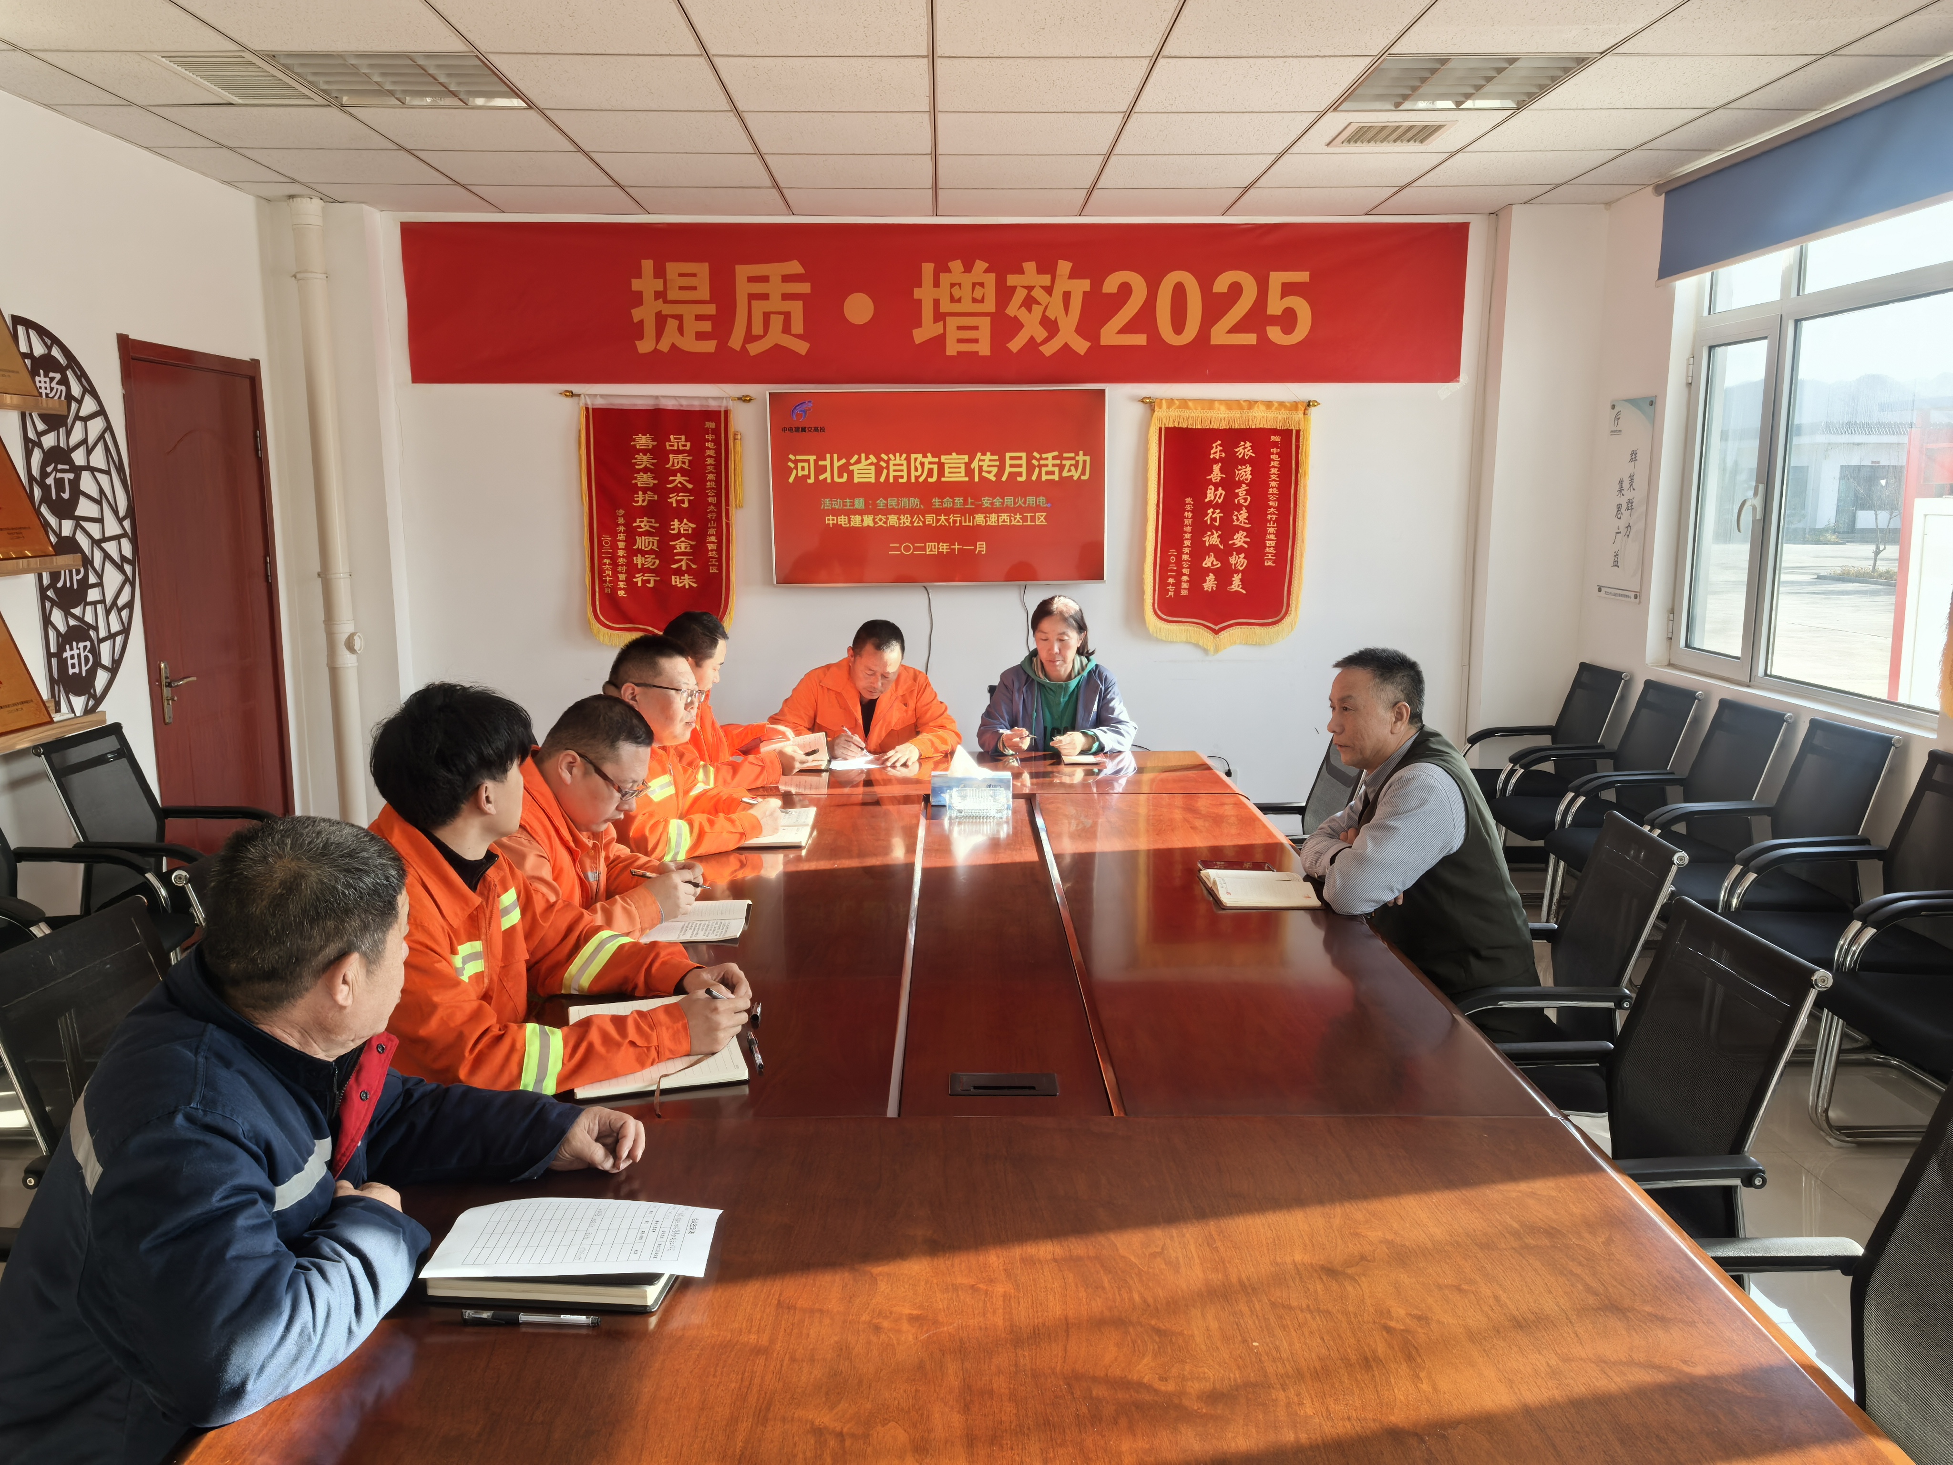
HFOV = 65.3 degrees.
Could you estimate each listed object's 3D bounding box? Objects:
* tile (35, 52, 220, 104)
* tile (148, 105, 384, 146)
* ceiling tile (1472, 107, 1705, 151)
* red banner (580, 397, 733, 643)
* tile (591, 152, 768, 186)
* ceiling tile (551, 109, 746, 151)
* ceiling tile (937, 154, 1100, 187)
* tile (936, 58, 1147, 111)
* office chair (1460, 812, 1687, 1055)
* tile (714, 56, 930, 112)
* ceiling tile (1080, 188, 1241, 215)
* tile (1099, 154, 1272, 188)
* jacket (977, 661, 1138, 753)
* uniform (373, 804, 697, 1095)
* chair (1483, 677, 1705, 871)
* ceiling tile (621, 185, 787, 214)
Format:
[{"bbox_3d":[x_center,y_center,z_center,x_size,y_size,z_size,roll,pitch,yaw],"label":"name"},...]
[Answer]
[{"bbox_3d":[-2.362,-1.840,4.288,0.310,0.020,0.600,0,9,-1],"label":"tile"},{"bbox_3d":[-2.234,-1.933,4.881,0.600,0.020,0.600,0,9,-1],"label":"tile"},{"bbox_3d":[1.968,-1.968,4.977,0.600,0.020,0.600,0,9,-1],"label":"ceiling tile"},{"bbox_3d":[-1.380,-0.907,6.601,0.650,1.070,0.035,0,9,-1],"label":"red banner"},{"bbox_3d":[-1.046,-2.042,5.503,0.600,0.020,0.600,0,9,-1],"label":"tile"},{"bbox_3d":[-1.037,-1.936,4.894,0.600,0.020,0.600,0,9,-1],"label":"ceiling tile"},{"bbox_3d":[0.150,-2.046,5.533,0.600,0.020,0.600,0,9,-1],"label":"ceiling tile"},{"bbox_3d":[0.182,-1.851,4.346,0.600,0.020,0.600,0,9,-1],"label":"tile"},{"bbox_3d":[1.109,0.659,3.193,0.590,0.930,0.570,0,9,1],"label":"office chair"},{"bbox_3d":[-0.422,-1.857,4.351,0.600,0.020,0.593,0,9,-1],"label":"tile"},{"bbox_3d":[0.731,-2.135,6.109,0.600,0.020,0.570,0,9,-1],"label":"ceiling tile"},{"bbox_3d":[0.747,-2.042,5.532,0.600,0.020,0.600,0,9,-1],"label":"tile"},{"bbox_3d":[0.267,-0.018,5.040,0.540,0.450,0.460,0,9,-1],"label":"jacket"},{"bbox_3d":[-0.747,0.405,2.406,0.580,0.550,0.540,1,9,10],"label":"uniform"},{"bbox_3d":[2.232,0.290,5.486,0.610,0.920,0.540,0,9,-1],"label":"chair"},{"bbox_3d":[-1.063,-2.135,6.098,0.600,0.020,0.600,0,9,-1],"label":"ceiling tile"}]

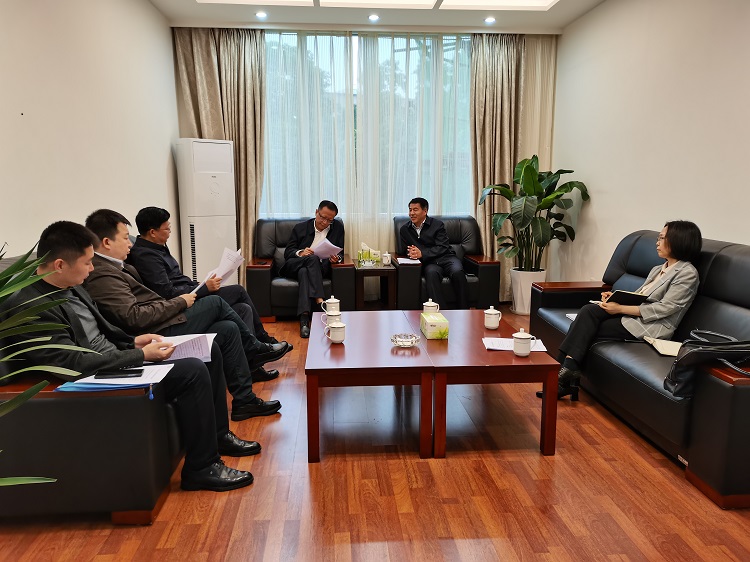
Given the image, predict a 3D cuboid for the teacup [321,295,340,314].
[{"bbox_3d":[-0.293,0.167,3.768,0.124,0.132,0.092,-1,8,-4],"label":"teacup"}]

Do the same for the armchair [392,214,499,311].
[{"bbox_3d":[0.722,-0.192,6.281,1.080,1.040,0.860,-1,8,-4],"label":"armchair"}]

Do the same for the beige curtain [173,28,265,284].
[{"bbox_3d":[-1.715,-1.237,6.385,1.000,3.070,0.180,-1,8,-4],"label":"beige curtain"}]

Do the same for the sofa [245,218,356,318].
[{"bbox_3d":[-0.766,-0.161,6.093,1.080,1.040,0.870,-1,8,-7],"label":"sofa"}]

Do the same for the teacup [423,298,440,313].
[{"bbox_3d":[0.361,0.183,3.635,0.110,0.132,0.092,-1,8,-4],"label":"teacup"}]

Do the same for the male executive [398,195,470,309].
[{"bbox_3d":[0.647,-0.249,5.915,0.720,1.250,0.950,1,8,6],"label":"male executive"}]

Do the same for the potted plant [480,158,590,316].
[{"bbox_3d":[1.712,-0.497,6.042,1.160,1.690,1.020,-1,8,-4],"label":"potted plant"}]

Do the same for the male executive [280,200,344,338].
[{"bbox_3d":[-0.623,-0.182,5.590,0.660,1.210,1.220,0,8,1],"label":"male executive"}]

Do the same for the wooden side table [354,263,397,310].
[{"bbox_3d":[-0.011,0.086,6.182,0.430,0.520,0.620,-1,8,-4],"label":"wooden side table"}]

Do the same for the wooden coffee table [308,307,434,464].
[{"bbox_3d":[-0.071,0.530,3.263,0.590,0.449,1.330,-1,8,-4],"label":"wooden coffee table"}]

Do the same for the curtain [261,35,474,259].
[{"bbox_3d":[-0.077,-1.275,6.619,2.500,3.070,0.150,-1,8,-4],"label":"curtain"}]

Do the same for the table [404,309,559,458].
[{"bbox_3d":[0.522,0.524,3.293,0.590,0.449,1.330,-1,8,-4],"label":"table"}]

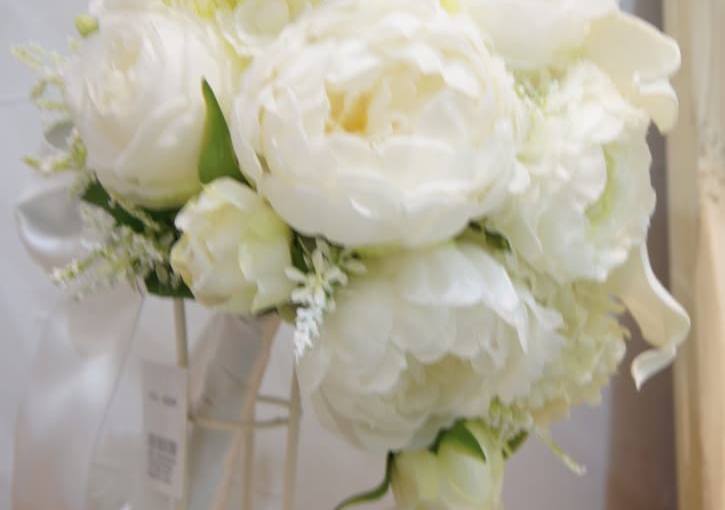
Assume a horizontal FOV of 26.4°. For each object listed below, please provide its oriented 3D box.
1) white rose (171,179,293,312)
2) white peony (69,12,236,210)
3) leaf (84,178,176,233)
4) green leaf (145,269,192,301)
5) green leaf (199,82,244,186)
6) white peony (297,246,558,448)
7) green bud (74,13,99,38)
[{"bbox_3d":[-0.054,-0.004,0.642,0.051,0.055,0.053,3,2,0],"label":"white rose"},{"bbox_3d":[-0.092,-0.063,0.672,0.077,0.080,0.073,4,-18,34],"label":"white peony"},{"bbox_3d":[-0.103,-0.021,0.685,0.046,0.016,0.014,25,-19,16],"label":"leaf"},{"bbox_3d":[-0.084,0.012,0.675,0.026,0.017,0.010,1,-17,6],"label":"green leaf"},{"bbox_3d":[-0.059,-0.050,0.652,0.019,0.048,0.012,-17,-11,15],"label":"green leaf"},{"bbox_3d":[0.028,0.037,0.642,0.110,0.090,0.085,-1,18,-9],"label":"white peony"},{"bbox_3d":[-0.125,-0.104,0.700,0.011,0.011,0.010,3,-5,24],"label":"green bud"}]

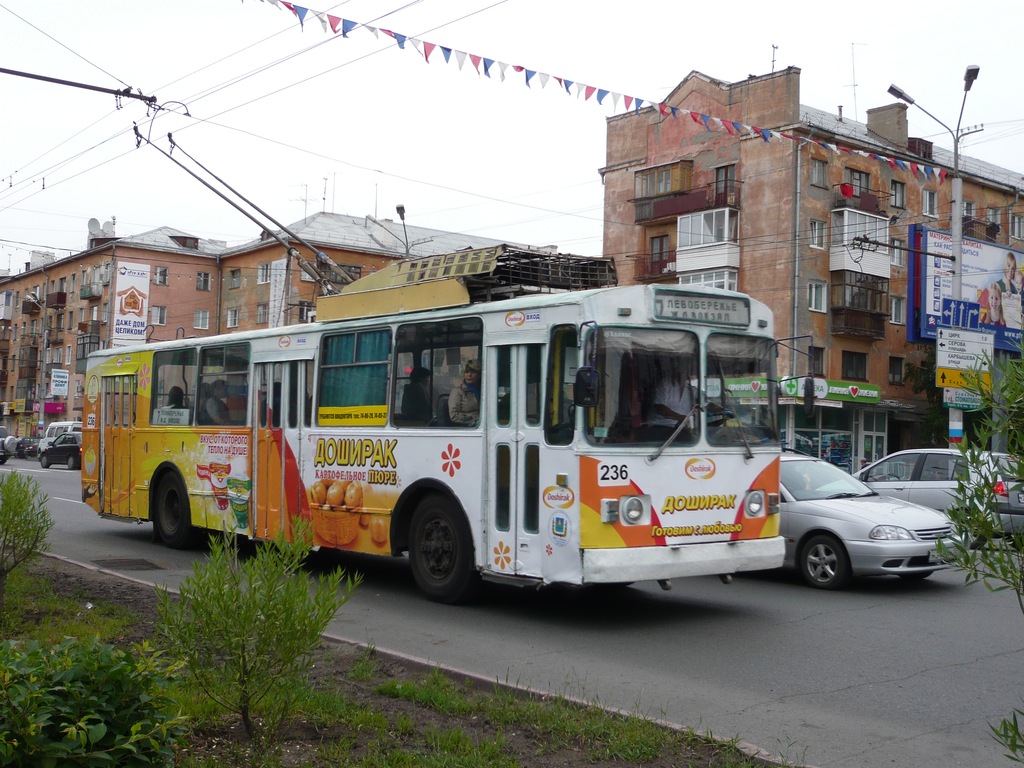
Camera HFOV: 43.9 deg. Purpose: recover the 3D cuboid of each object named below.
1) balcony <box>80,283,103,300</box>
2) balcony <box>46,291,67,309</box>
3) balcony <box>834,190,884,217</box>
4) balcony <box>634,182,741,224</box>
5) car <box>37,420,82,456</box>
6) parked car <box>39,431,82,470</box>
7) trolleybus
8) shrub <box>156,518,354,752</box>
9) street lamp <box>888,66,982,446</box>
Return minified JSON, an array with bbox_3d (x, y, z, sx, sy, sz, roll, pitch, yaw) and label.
[{"bbox_3d":[-31.759,-6.966,96.180,0.800,1.080,2.750,4,-4,-36],"label":"balcony"},{"bbox_3d":[-36.621,-6.648,102.401,0.740,1.100,2.950,4,-4,-36],"label":"balcony"},{"bbox_3d":[16.314,-8.494,59.511,3.350,1.150,0.850,5,-4,-39],"label":"balcony"},{"bbox_3d":[8.479,-8.710,61.747,1.000,1.250,6.100,4,-4,-40],"label":"balcony"},{"bbox_3d":[-23.166,3.075,66.592,4.500,2.000,1.740,-2,-5,45],"label":"car"},{"bbox_3d":[-18.259,2.839,53.524,4.000,1.500,1.690,-2,-5,45],"label":"parked car"},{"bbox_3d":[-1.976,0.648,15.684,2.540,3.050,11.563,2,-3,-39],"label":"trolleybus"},{"bbox_3d":[-1.301,1.275,6.500,1.030,1.130,1.000,2,-3,0],"label":"shrub"},{"bbox_3d":[11.364,-2.360,33.406,1.700,11.500,2.700,5,-5,-40],"label":"street lamp"}]

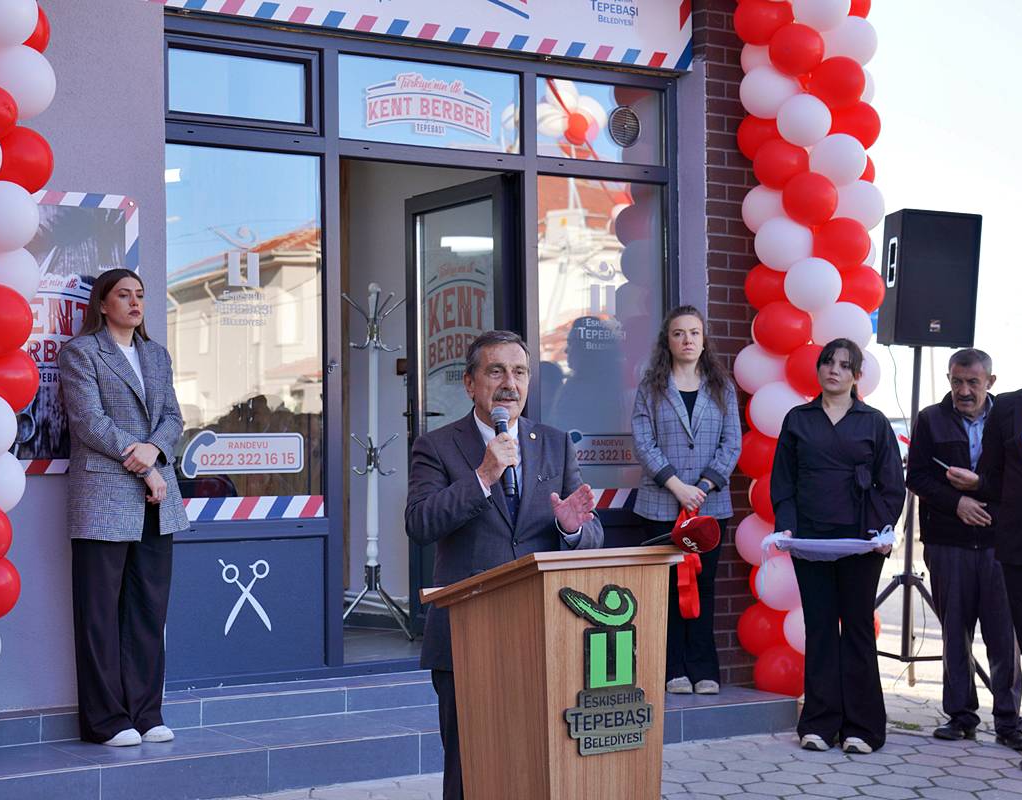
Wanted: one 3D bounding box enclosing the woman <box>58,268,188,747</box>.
[{"bbox_3d":[-1.414,0.388,5.700,0.450,1.732,0.320,0,-2,-32],"label":"woman"}]

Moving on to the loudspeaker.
[{"bbox_3d":[2.020,-0.582,7.630,0.400,0.640,0.370,3,2,-7],"label":"loudspeaker"}]

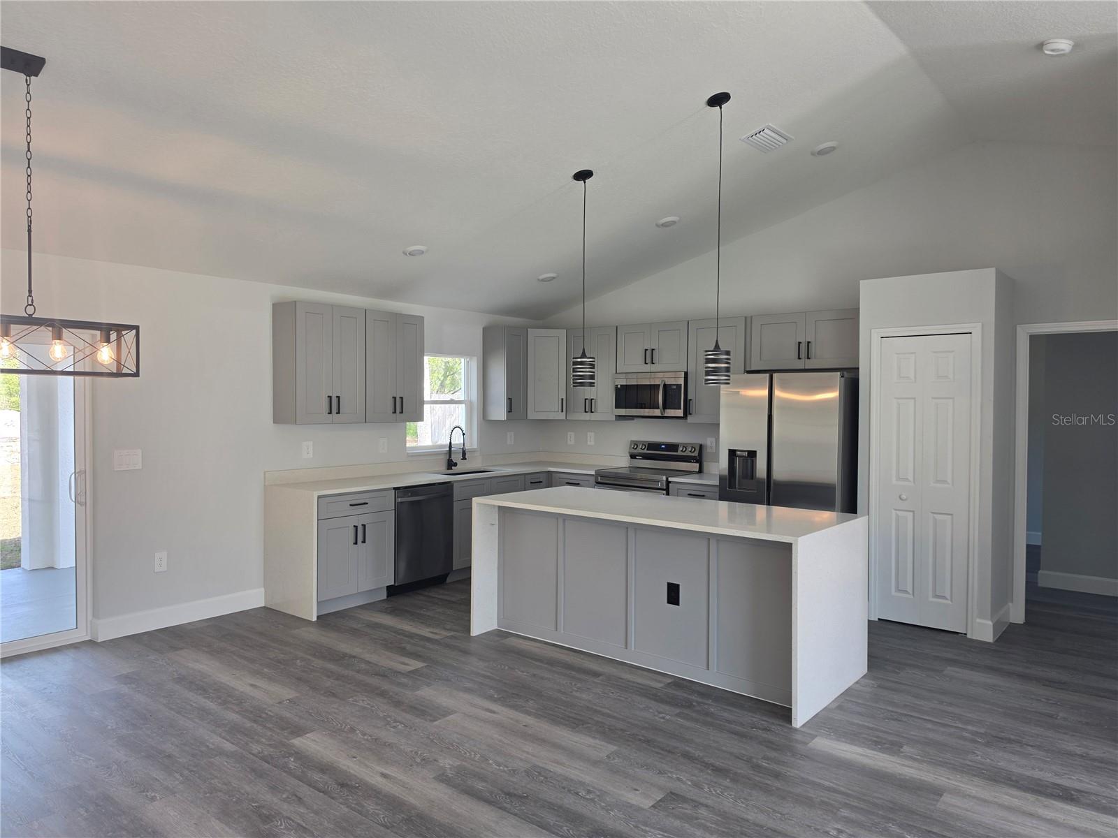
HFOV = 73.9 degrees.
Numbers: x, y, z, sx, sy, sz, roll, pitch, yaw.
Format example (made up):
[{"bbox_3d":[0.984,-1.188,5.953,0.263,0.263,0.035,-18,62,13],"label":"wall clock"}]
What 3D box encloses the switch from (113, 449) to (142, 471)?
[{"bbox_3d":[-2.838,0.271,4.897,0.010,0.126,0.167,1,1,40],"label":"switch"}]

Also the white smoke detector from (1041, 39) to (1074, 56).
[{"bbox_3d":[2.441,-1.818,3.637,0.135,0.035,0.135,20,13,38],"label":"white smoke detector"}]

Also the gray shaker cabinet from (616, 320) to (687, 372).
[{"bbox_3d":[0.948,-0.658,6.973,0.767,0.455,0.325,1,2,39],"label":"gray shaker cabinet"}]

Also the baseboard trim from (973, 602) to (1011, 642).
[{"bbox_3d":[2.970,1.382,5.084,0.115,0.134,0.620,1,1,40],"label":"baseboard trim"}]

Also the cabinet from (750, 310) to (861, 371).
[{"bbox_3d":[2.054,-0.629,6.022,0.917,0.457,0.330,1,1,40],"label":"cabinet"}]

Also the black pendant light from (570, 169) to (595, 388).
[{"bbox_3d":[0.162,-0.903,4.838,0.148,1.395,0.148,0,1,0],"label":"black pendant light"}]

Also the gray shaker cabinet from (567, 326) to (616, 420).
[{"bbox_3d":[0.414,-0.435,7.388,0.610,0.909,0.330,1,1,40],"label":"gray shaker cabinet"}]

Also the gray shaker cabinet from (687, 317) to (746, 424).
[{"bbox_3d":[1.459,-0.418,6.560,0.555,0.912,0.325,1,2,39],"label":"gray shaker cabinet"}]

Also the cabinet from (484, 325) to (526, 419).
[{"bbox_3d":[-0.541,-0.446,7.423,0.325,0.912,0.310,1,2,39],"label":"cabinet"}]

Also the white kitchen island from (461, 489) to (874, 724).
[{"bbox_3d":[0.597,1.000,4.620,2.233,0.914,0.985,1,2,39],"label":"white kitchen island"}]

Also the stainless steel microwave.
[{"bbox_3d":[0.924,-0.214,6.917,0.758,0.418,0.405,1,1,40],"label":"stainless steel microwave"}]

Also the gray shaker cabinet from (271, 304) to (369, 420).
[{"bbox_3d":[-1.859,-0.419,5.811,0.330,0.909,0.612,1,1,40],"label":"gray shaker cabinet"}]

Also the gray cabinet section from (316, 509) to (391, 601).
[{"bbox_3d":[-1.692,0.999,5.674,0.520,0.585,0.677,1,1,39],"label":"gray cabinet section"}]

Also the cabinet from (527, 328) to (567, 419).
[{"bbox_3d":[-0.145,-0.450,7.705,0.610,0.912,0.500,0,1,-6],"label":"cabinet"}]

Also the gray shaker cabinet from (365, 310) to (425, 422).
[{"bbox_3d":[-1.470,-0.425,6.279,0.330,0.909,0.607,1,1,40],"label":"gray shaker cabinet"}]

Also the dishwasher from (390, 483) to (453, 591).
[{"bbox_3d":[-1.314,0.980,6.249,0.602,0.868,0.607,1,2,39],"label":"dishwasher"}]

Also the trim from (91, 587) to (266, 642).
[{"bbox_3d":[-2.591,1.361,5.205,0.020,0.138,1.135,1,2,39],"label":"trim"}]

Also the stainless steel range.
[{"bbox_3d":[0.815,0.818,6.833,0.760,1.188,0.665,1,1,40],"label":"stainless steel range"}]

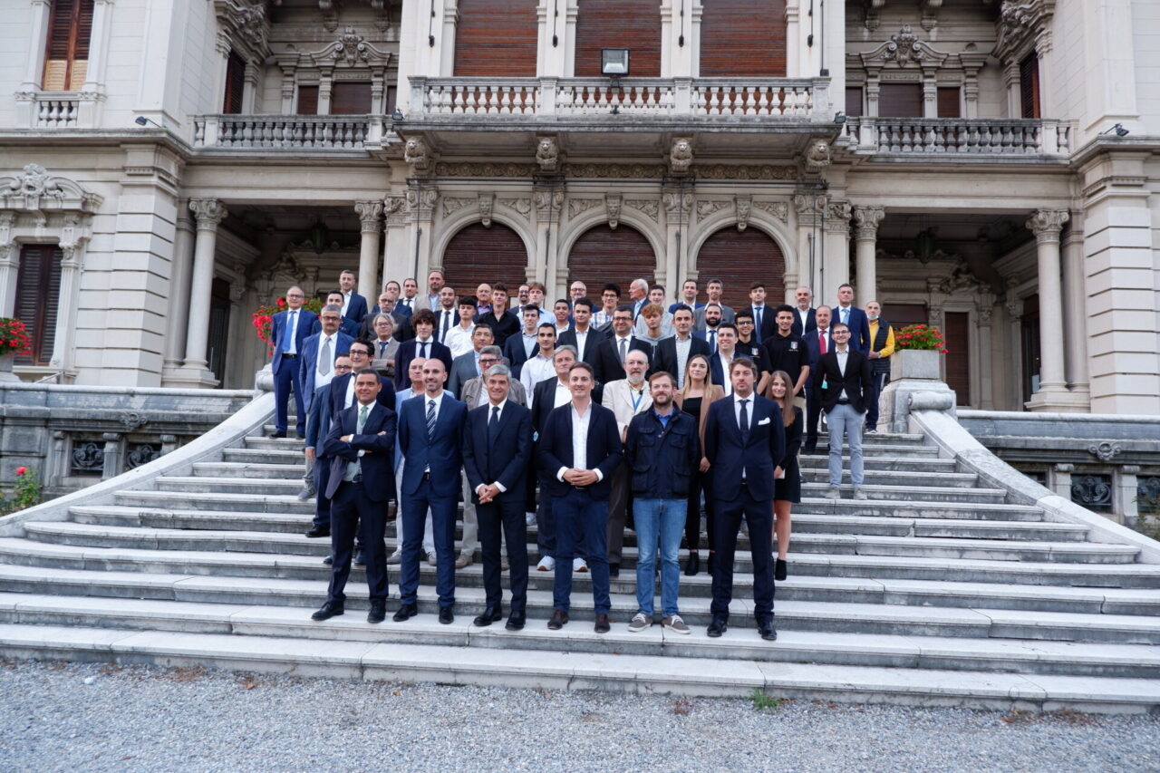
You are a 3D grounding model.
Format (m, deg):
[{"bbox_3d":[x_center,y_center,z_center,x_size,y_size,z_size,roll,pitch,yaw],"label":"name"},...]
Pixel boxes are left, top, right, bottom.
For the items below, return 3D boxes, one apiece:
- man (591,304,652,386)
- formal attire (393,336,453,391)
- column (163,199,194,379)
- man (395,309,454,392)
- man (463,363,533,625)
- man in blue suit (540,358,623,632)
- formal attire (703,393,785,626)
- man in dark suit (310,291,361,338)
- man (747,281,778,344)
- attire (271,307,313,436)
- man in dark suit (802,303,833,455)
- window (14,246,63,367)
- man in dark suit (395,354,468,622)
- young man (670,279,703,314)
[{"bbox_3d":[0.400,0.121,7.125,0.550,1.825,0.360,2,-6,3],"label":"man"},{"bbox_3d":[-1.482,0.270,7.026,0.530,1.504,0.300,3,-6,-9],"label":"formal attire"},{"bbox_3d":[-9.494,-2.209,17.515,0.470,4.238,0.470,2,-6,3],"label":"column"},{"bbox_3d":[-1.508,0.142,7.068,0.520,1.783,0.340,3,-6,-6],"label":"man"},{"bbox_3d":[-0.557,0.730,5.172,0.490,1.778,0.350,2,-6,0],"label":"man"},{"bbox_3d":[0.024,0.730,5.138,0.560,1.810,0.370,2,-6,2],"label":"man in blue suit"},{"bbox_3d":[1.135,0.849,5.113,0.560,1.631,0.310,1,-6,11],"label":"formal attire"},{"bbox_3d":[-2.633,-0.155,7.998,0.510,1.787,0.340,3,-6,-11],"label":"man in dark suit"},{"bbox_3d":[2.157,-0.345,8.832,0.500,1.780,0.320,1,-6,8],"label":"man"},{"bbox_3d":[-3.266,-0.171,8.383,0.480,1.486,0.300,3,-6,-14],"label":"attire"},{"bbox_3d":[2.666,-0.054,8.209,0.500,1.706,0.320,1,-6,11],"label":"man in dark suit"},{"bbox_3d":[-12.184,-1.831,16.701,1.050,2.780,0.180,2,-6,3],"label":"window"},{"bbox_3d":[-1.043,0.701,5.275,0.510,1.825,0.370,2,-6,-1],"label":"man in dark suit"},{"bbox_3d":[1.291,-0.393,8.974,0.490,1.839,0.320,1,-6,6],"label":"young man"}]

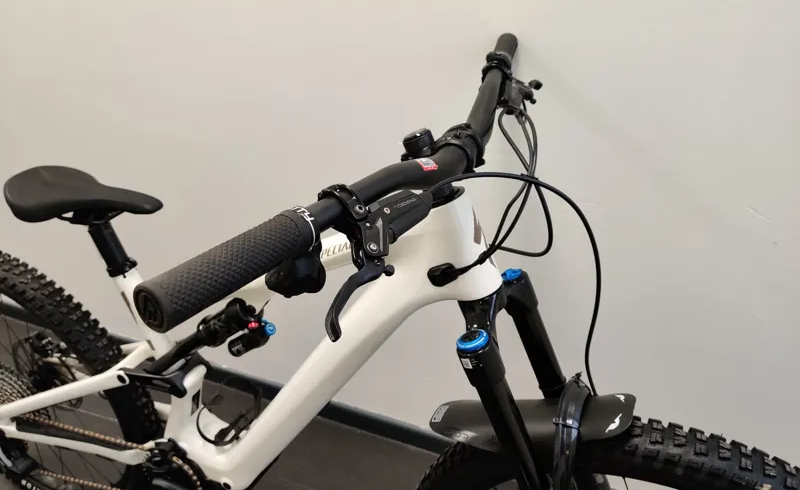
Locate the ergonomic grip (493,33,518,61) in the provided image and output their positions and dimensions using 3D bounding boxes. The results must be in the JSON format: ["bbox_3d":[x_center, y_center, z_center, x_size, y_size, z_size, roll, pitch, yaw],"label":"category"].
[{"bbox_3d":[0.159,-0.294,0.936,0.033,0.033,0.135,7,34,13],"label":"ergonomic grip"}]

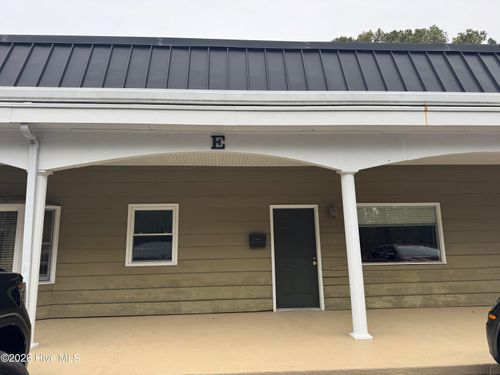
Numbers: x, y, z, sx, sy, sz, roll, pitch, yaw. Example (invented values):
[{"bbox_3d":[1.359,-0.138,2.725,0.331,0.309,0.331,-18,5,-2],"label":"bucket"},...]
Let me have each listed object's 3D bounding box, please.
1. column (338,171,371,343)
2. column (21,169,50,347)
[{"bbox_3d":[1.508,0.900,5.028,0.242,2.404,0.242,0,-11,-4],"label":"column"},{"bbox_3d":[-2.929,0.922,4.694,0.242,2.394,0.242,0,-11,-4],"label":"column"}]

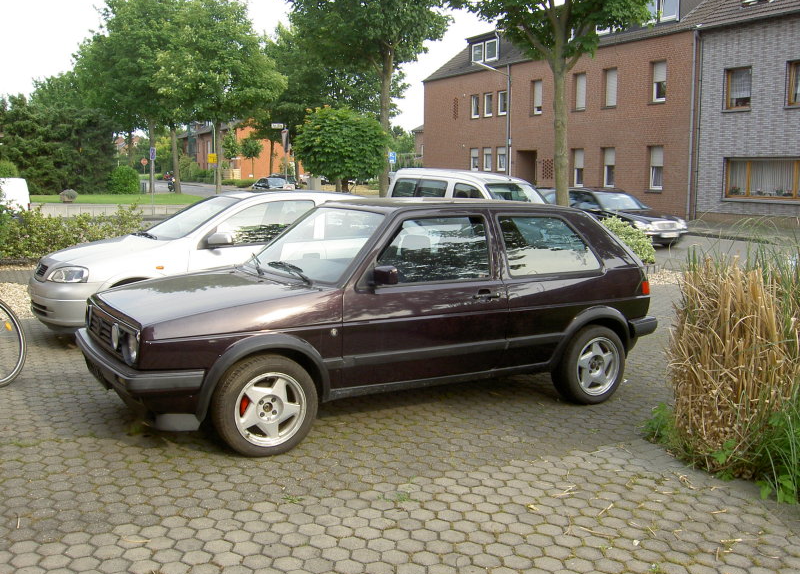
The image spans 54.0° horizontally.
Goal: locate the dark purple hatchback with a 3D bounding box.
[{"bbox_3d":[-0.060,0.100,5.630,3.990,1.420,1.710,-4,9,-30],"label":"dark purple hatchback"}]

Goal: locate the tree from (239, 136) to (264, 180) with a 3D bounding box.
[{"bbox_3d":[-12.242,-10.179,64.204,1.950,4.320,1.950,0,8,0],"label":"tree"}]

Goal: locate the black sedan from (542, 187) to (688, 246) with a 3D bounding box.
[{"bbox_3d":[5.282,-1.887,20.643,1.770,1.430,4.600,-5,10,-30],"label":"black sedan"}]

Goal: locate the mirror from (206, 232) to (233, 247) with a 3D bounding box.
[{"bbox_3d":[-1.767,-0.465,7.691,0.180,0.155,0.220,-4,9,-28],"label":"mirror"}]

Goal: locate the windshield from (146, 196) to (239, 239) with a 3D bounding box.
[{"bbox_3d":[-2.242,-0.770,8.463,0.830,0.160,1.350,-35,22,-20],"label":"windshield"}]

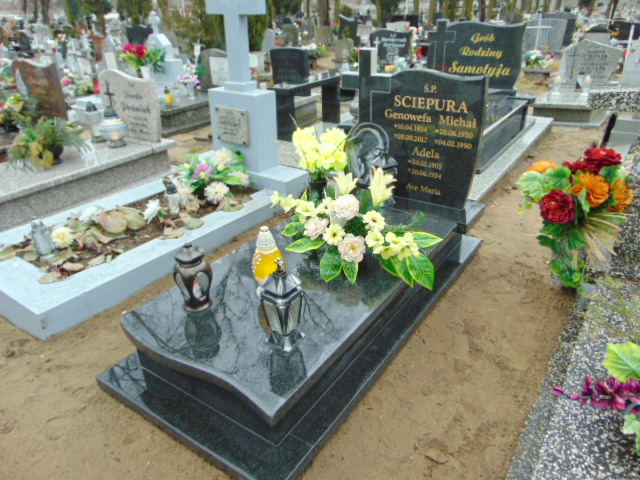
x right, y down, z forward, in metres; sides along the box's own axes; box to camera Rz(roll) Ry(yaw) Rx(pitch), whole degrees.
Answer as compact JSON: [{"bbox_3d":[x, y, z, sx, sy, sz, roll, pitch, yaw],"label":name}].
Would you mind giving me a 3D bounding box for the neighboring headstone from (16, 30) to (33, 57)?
[{"bbox_3d":[-7.711,-5.102,12.000,0.500,0.620,0.120,16,30,30],"label":"neighboring headstone"}]

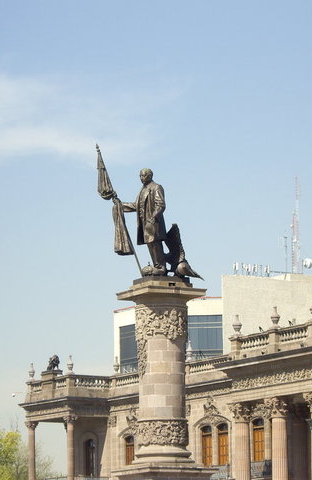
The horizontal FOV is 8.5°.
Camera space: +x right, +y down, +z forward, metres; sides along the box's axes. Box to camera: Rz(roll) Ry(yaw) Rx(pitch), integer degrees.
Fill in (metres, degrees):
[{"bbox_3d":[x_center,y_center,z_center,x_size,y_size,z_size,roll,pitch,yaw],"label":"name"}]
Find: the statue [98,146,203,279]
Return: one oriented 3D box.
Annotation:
[{"bbox_3d":[-0.111,-0.666,52.000,2.250,3.380,1.250,4,-11,-29],"label":"statue"}]

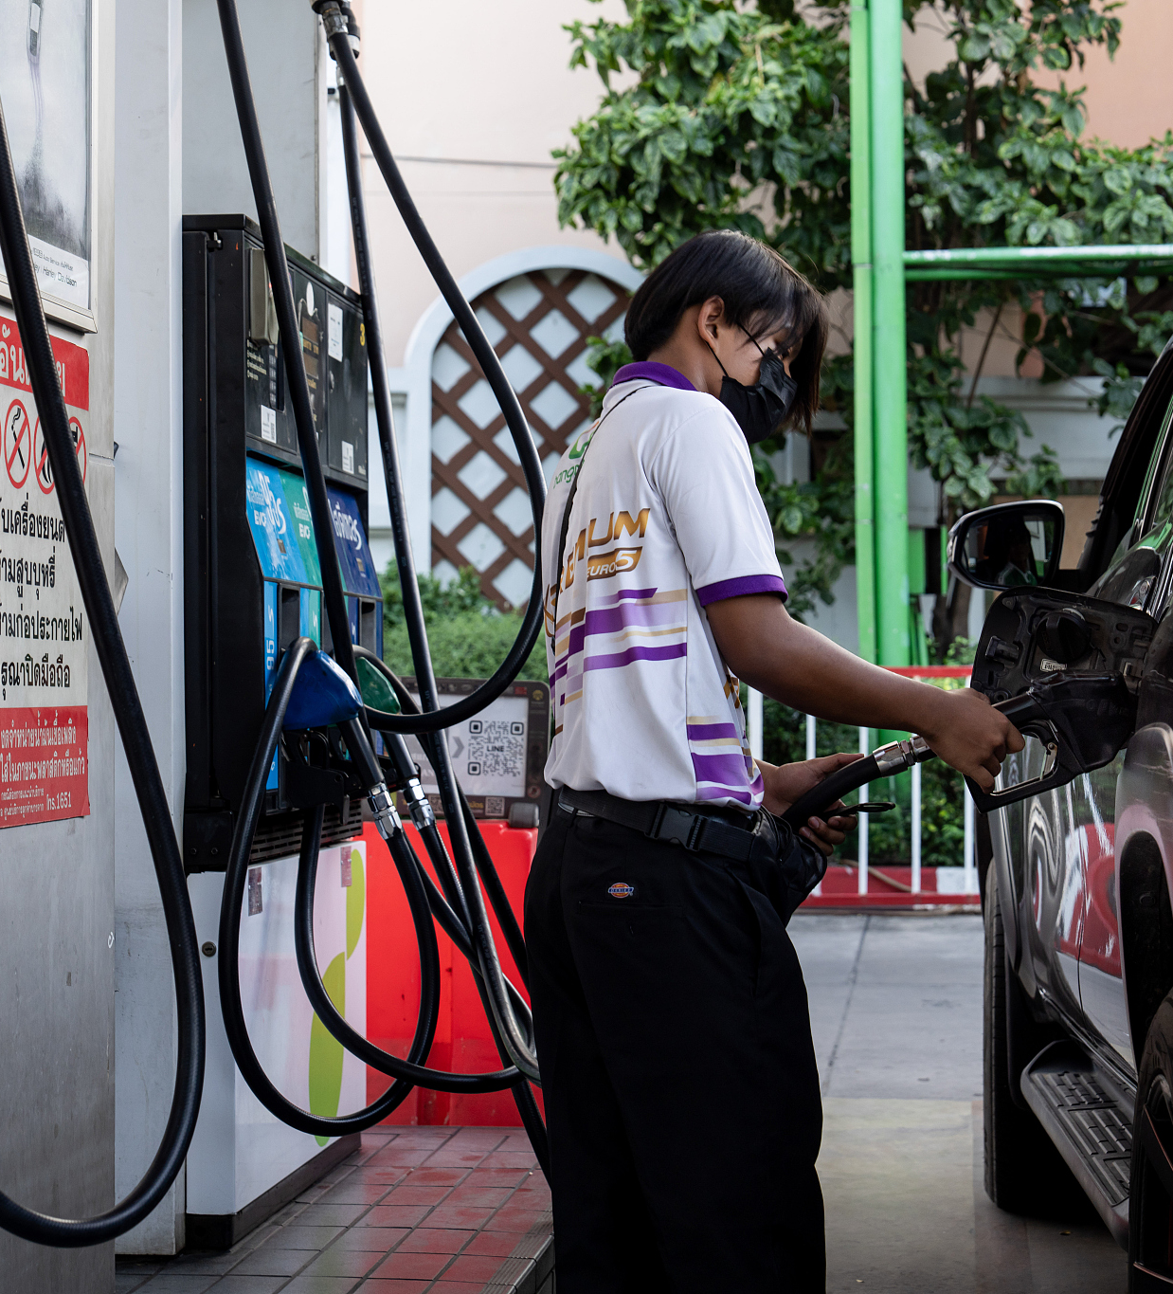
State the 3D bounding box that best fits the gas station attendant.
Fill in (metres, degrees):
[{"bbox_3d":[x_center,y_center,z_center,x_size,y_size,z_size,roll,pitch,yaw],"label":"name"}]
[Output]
[{"bbox_3d":[0.190,0.313,3.830,0.540,1.640,0.480,0,-1,-30],"label":"gas station attendant"}]

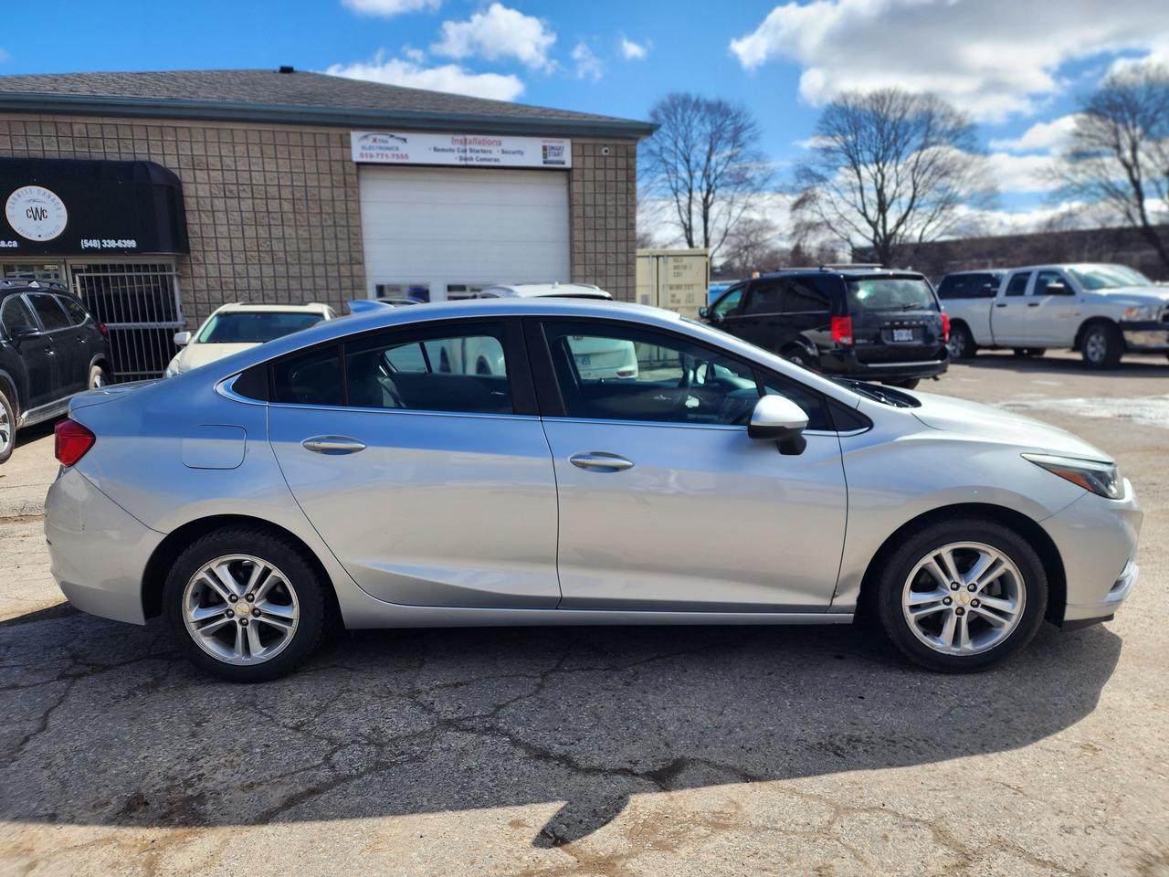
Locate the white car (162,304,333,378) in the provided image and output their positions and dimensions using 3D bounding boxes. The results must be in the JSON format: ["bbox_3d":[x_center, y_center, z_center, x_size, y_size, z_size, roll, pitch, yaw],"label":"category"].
[{"bbox_3d":[-3.681,-0.894,9.376,1.800,1.470,4.700,-4,11,-16],"label":"white car"}]

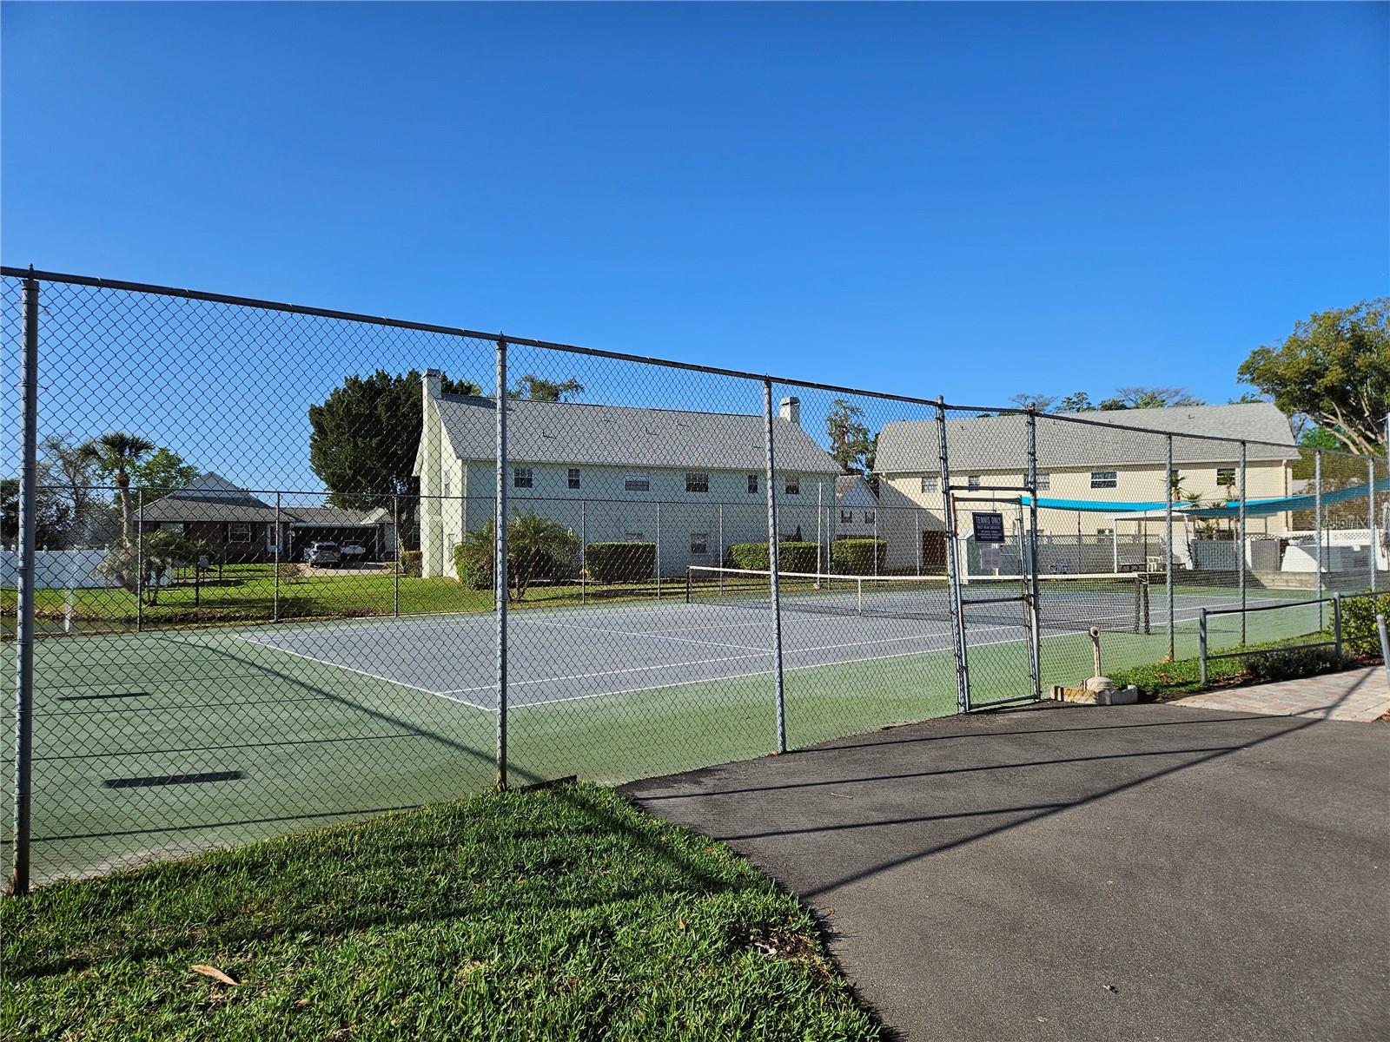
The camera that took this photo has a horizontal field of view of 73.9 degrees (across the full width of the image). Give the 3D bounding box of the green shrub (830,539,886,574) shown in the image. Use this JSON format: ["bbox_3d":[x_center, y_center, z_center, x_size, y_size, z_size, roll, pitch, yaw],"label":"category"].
[{"bbox_3d":[8.850,1.830,48.900,3.000,1.950,1.700,1,-2,-39],"label":"green shrub"}]

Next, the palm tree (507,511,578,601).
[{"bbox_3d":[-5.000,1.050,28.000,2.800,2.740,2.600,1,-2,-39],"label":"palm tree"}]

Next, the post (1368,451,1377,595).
[{"bbox_3d":[13.010,0.319,17.690,0.072,3.161,0.072,1,-2,-39],"label":"post"}]

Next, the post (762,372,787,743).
[{"bbox_3d":[0.651,0.367,7.530,0.065,3.050,0.065,1,-2,-39],"label":"post"}]

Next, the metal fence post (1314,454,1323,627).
[{"bbox_3d":[10.614,0.323,15.700,0.065,3.050,0.065,1,-2,-39],"label":"metal fence post"}]

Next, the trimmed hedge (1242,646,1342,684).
[{"bbox_3d":[7.165,1.703,11.100,1.500,0.380,0.500,0,-2,-25],"label":"trimmed hedge"}]

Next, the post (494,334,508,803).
[{"bbox_3d":[-1.306,0.276,6.240,0.066,3.072,0.066,1,-2,-39],"label":"post"}]

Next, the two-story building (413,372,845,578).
[{"bbox_3d":[-3.344,-2.127,49.896,21.900,9.820,9.200,0,-2,-30],"label":"two-story building"}]

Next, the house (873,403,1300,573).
[{"bbox_3d":[22.246,-1.811,54.830,21.600,8.850,9.200,-1,-2,21],"label":"house"}]

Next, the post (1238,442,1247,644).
[{"bbox_3d":[8.362,0.335,14.090,0.070,3.081,0.070,2,-2,-39],"label":"post"}]

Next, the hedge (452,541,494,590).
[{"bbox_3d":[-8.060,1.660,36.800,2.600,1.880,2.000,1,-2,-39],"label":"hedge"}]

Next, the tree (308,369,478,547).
[{"bbox_3d":[-17.950,-3.000,55.000,10.100,12.000,9.800,1,-2,-39],"label":"tree"}]

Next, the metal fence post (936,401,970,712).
[{"bbox_3d":[2.526,0.341,9.085,0.080,3.102,0.080,-3,-2,-39],"label":"metal fence post"}]

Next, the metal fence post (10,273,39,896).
[{"bbox_3d":[-3.288,0.302,4.540,0.075,3.030,0.075,1,-2,-39],"label":"metal fence post"}]

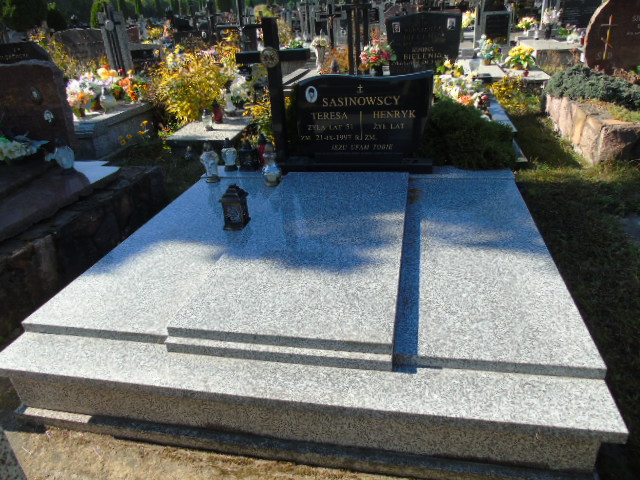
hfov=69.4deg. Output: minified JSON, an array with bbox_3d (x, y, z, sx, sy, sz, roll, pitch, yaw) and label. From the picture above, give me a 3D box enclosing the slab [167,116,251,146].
[{"bbox_3d":[-1.080,-1.106,4.686,0.670,0.060,0.970,-2,27,6],"label":"slab"}]

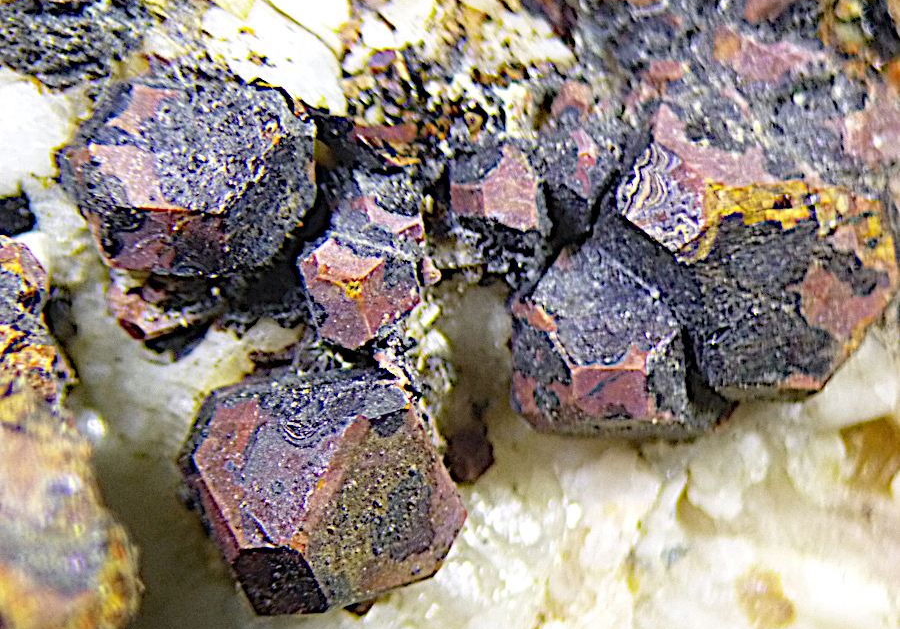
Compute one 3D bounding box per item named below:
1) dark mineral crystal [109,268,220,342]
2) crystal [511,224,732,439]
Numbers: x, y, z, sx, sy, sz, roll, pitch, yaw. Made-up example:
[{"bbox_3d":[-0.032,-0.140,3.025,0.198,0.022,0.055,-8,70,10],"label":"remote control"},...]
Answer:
[{"bbox_3d":[-0.017,-0.001,0.153,0.007,0.004,0.005,0,50,0],"label":"dark mineral crystal"},{"bbox_3d":[0.010,0.001,0.150,0.012,0.010,0.011,0,50,0],"label":"crystal"}]

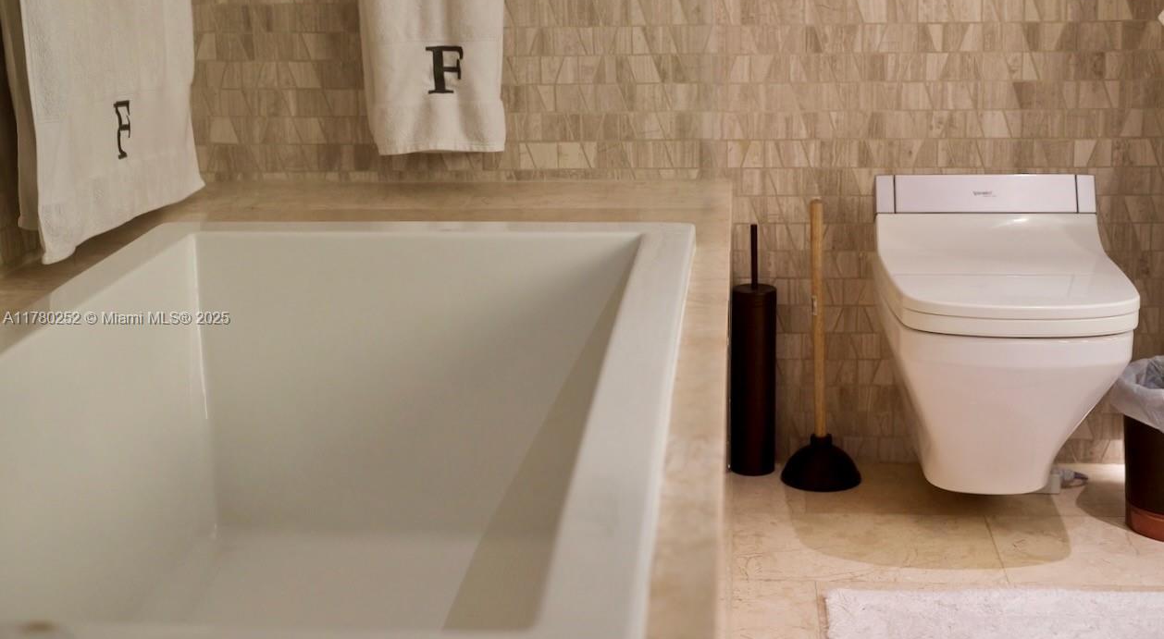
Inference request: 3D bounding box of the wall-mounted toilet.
[{"bbox_3d":[0.689,0.050,2.667,0.376,0.493,0.620,0,14,5],"label":"wall-mounted toilet"}]

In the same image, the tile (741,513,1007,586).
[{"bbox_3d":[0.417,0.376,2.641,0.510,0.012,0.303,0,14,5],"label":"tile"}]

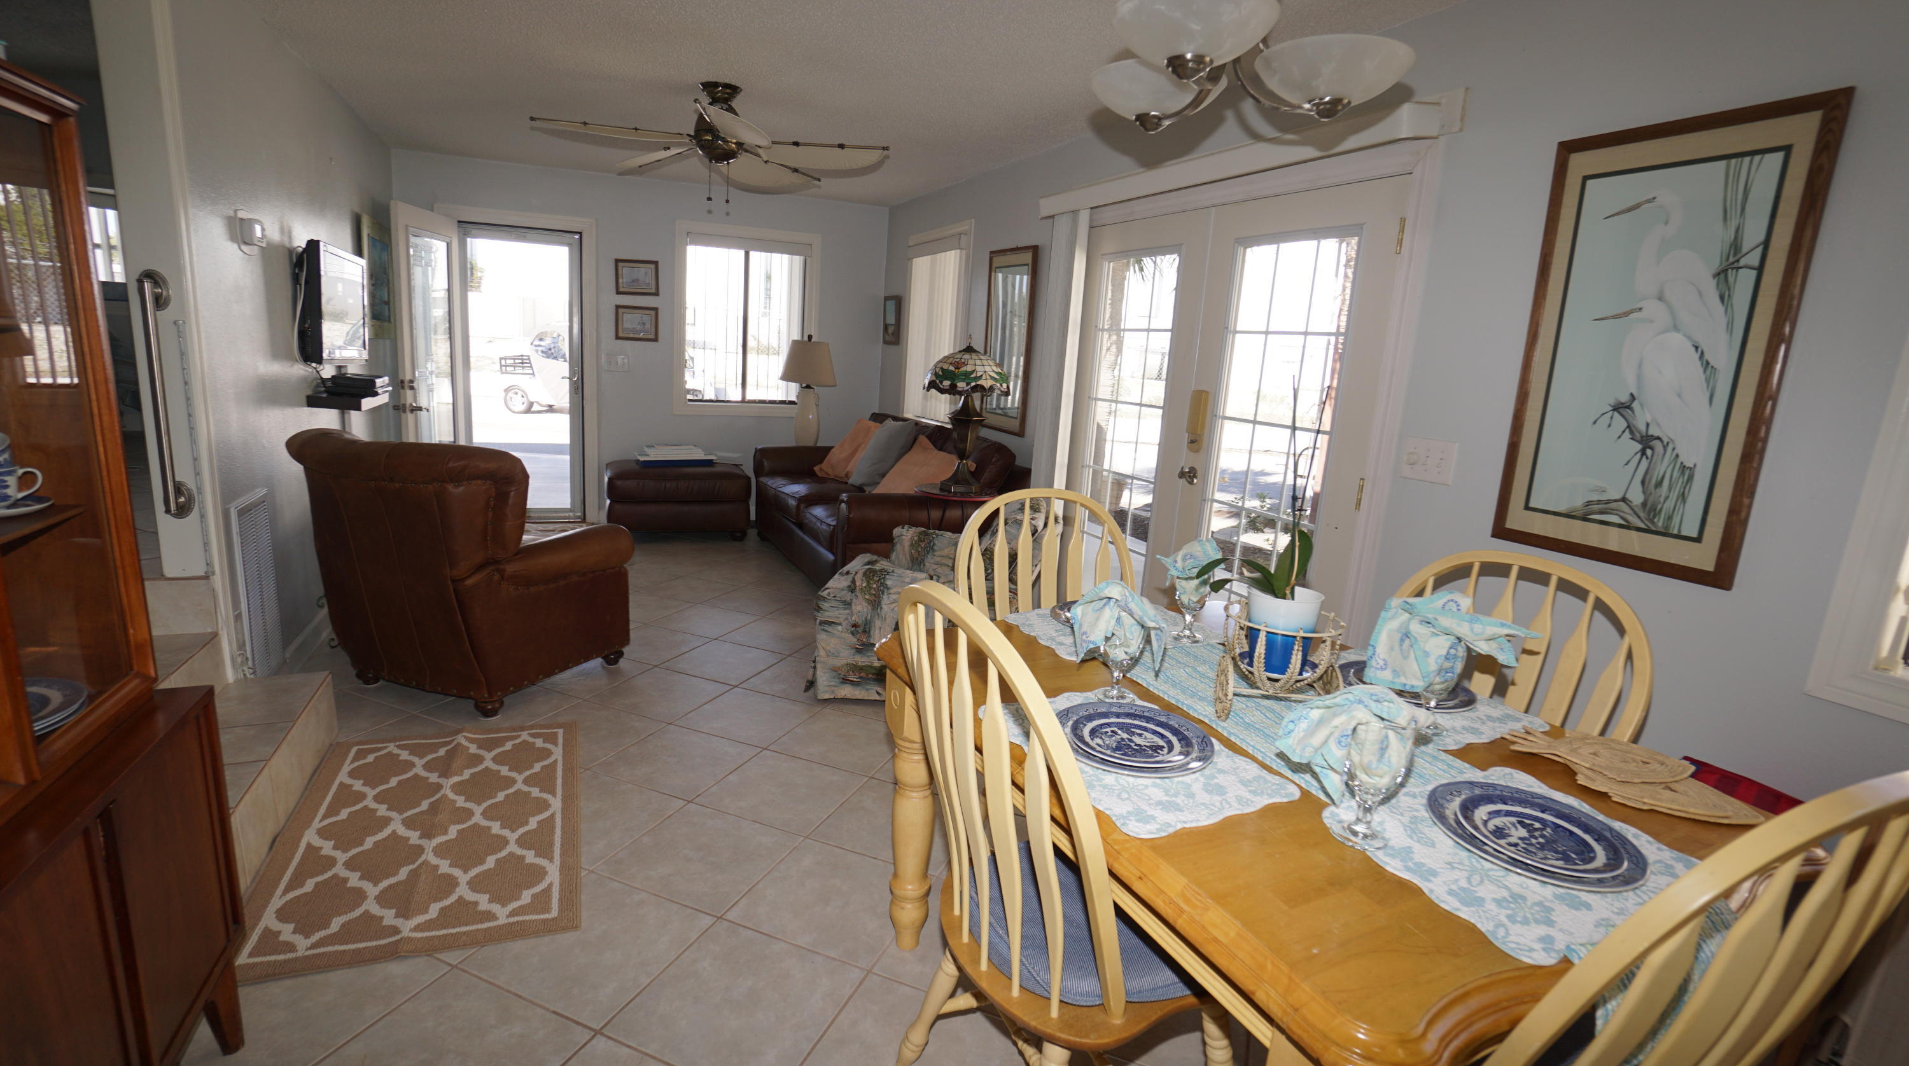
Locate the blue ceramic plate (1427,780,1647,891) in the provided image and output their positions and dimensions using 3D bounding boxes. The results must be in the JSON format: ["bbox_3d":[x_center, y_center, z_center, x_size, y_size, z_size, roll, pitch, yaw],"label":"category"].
[{"bbox_3d":[0.802,0.423,1.097,0.262,0.028,0.262,4,12,-1],"label":"blue ceramic plate"}]

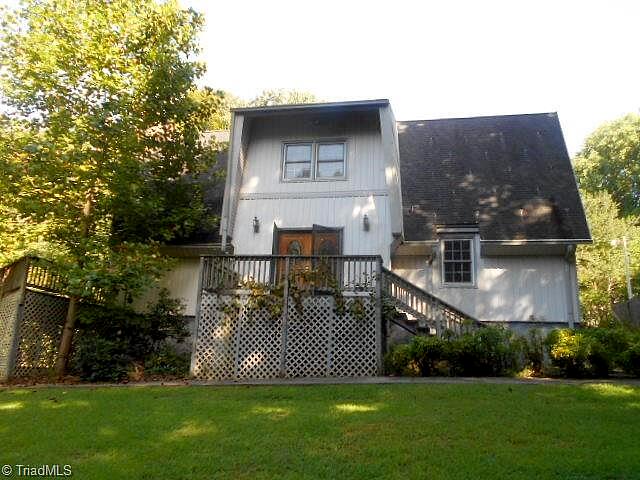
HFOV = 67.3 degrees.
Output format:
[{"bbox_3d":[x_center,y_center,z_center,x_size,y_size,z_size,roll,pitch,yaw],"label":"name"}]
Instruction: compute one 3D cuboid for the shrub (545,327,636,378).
[{"bbox_3d":[6.258,2.618,11.146,1.850,1.150,1.250,0,-14,10],"label":"shrub"}]

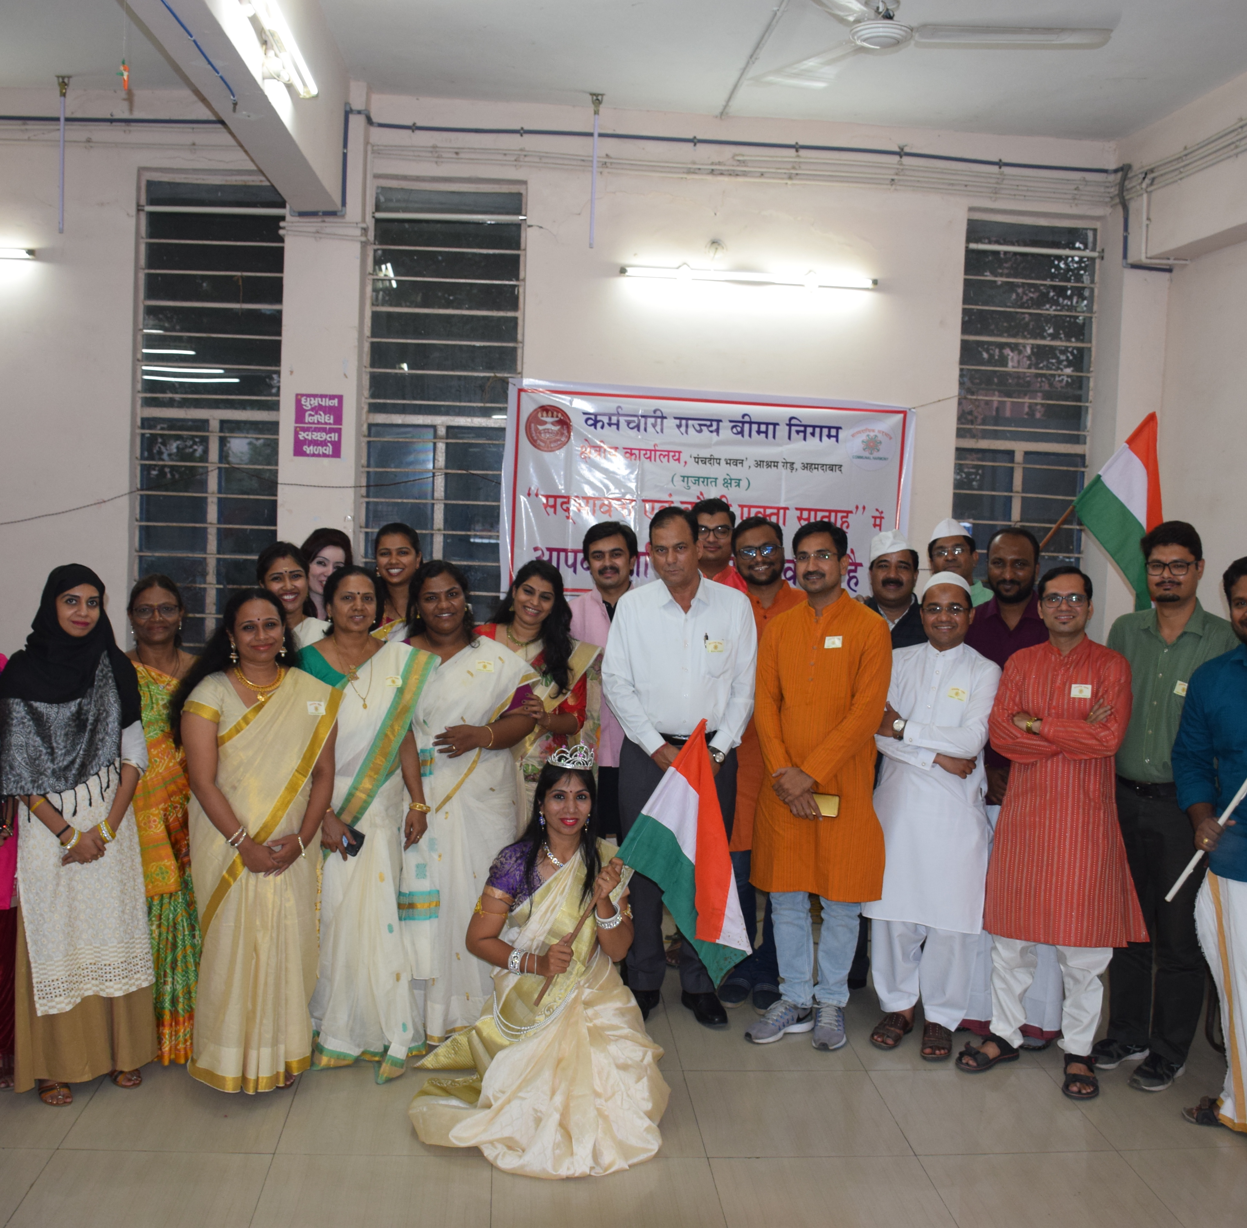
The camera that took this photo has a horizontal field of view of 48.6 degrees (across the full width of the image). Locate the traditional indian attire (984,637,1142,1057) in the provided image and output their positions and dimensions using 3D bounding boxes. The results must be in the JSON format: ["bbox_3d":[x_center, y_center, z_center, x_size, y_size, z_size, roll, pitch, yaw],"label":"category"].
[{"bbox_3d":[1.399,0.751,4.394,0.517,1.365,0.420,4,5,18],"label":"traditional indian attire"}]

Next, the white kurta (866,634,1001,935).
[{"bbox_3d":[1.024,0.577,4.559,0.465,0.982,0.400,3,5,17],"label":"white kurta"}]

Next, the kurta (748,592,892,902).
[{"bbox_3d":[0.680,0.461,4.780,0.490,1.060,0.320,3,5,15],"label":"kurta"}]

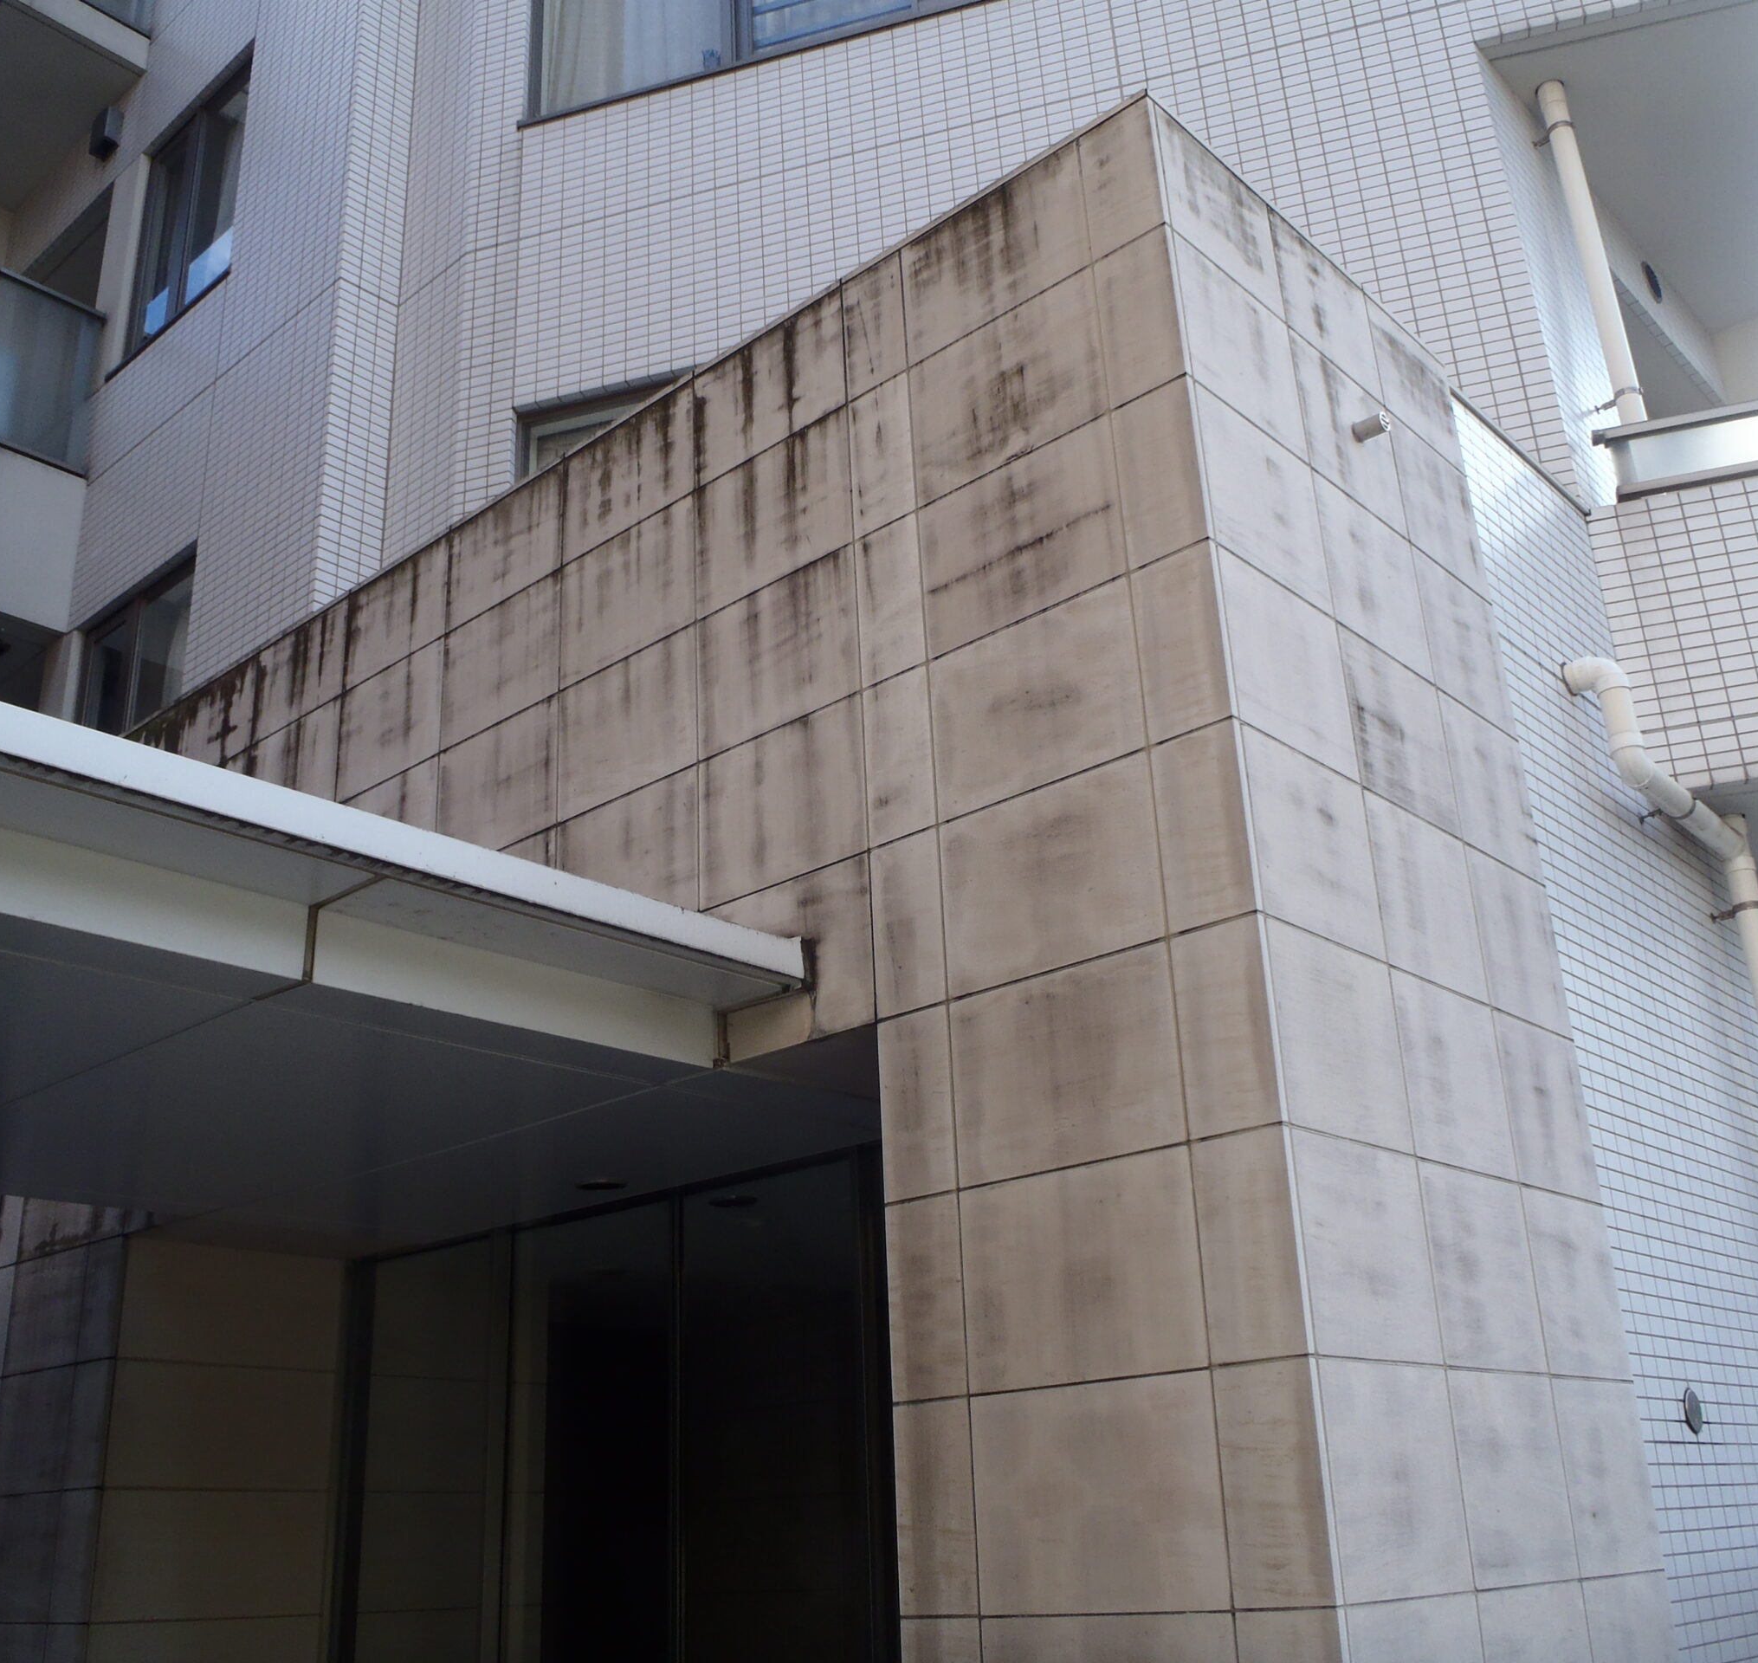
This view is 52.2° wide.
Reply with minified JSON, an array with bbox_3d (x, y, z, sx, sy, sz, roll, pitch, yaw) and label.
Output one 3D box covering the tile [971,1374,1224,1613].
[{"bbox_3d":[0.412,1.262,3.405,0.569,0.404,0.025,-20,-27,38],"label":"tile"}]

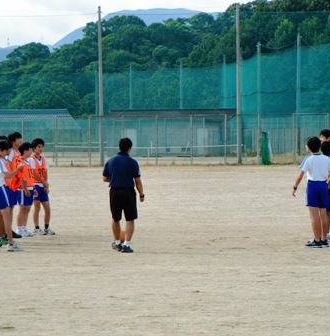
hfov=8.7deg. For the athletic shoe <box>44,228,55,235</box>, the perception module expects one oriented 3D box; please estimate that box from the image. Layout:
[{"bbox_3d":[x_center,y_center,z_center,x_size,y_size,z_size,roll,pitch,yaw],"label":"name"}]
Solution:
[{"bbox_3d":[-2.012,1.123,38.100,0.105,0.110,0.275,-1,1,-38],"label":"athletic shoe"}]

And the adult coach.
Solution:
[{"bbox_3d":[-0.623,0.419,33.100,0.620,1.730,0.420,0,1,6],"label":"adult coach"}]

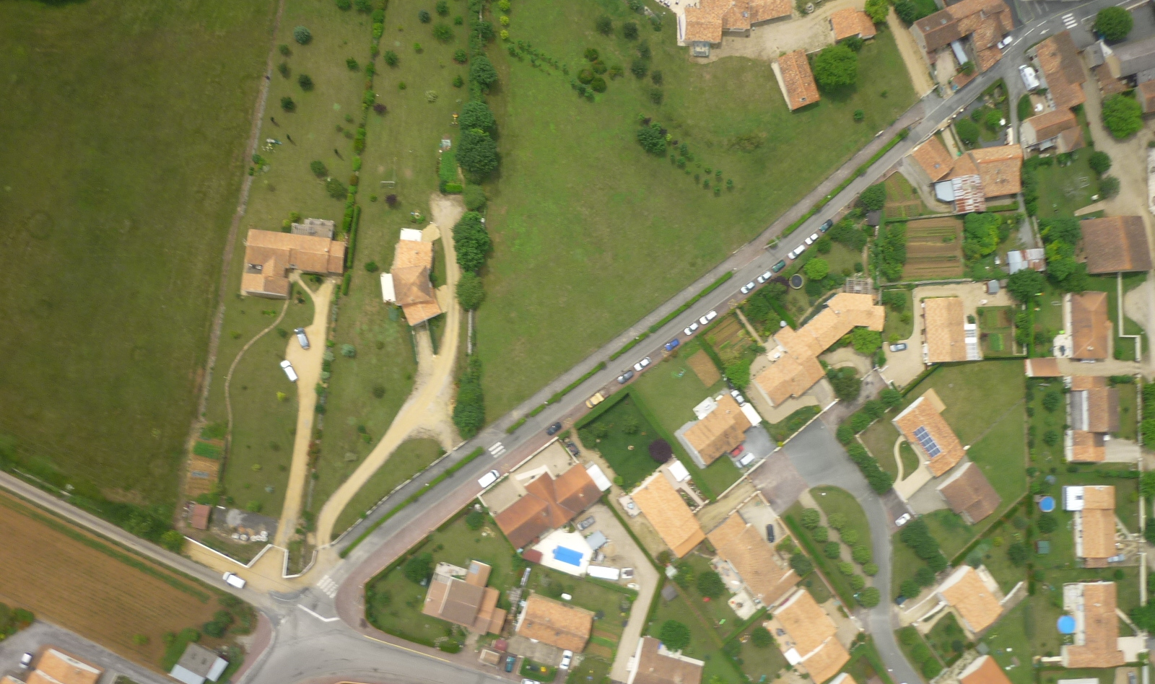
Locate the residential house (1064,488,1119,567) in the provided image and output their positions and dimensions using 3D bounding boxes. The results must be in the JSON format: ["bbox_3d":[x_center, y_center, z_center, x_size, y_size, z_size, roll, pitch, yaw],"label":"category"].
[{"bbox_3d":[132.548,47.886,285.032,14.843,4.700,21.001,3,85,-10],"label":"residential house"}]

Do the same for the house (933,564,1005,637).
[{"bbox_3d":[99.379,65.173,277.268,10.720,4.900,13.793,-38,93,-11],"label":"house"}]

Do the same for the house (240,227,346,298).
[{"bbox_3d":[-65.095,-17.460,252.934,21.917,5.300,14.356,6,84,-10],"label":"house"}]

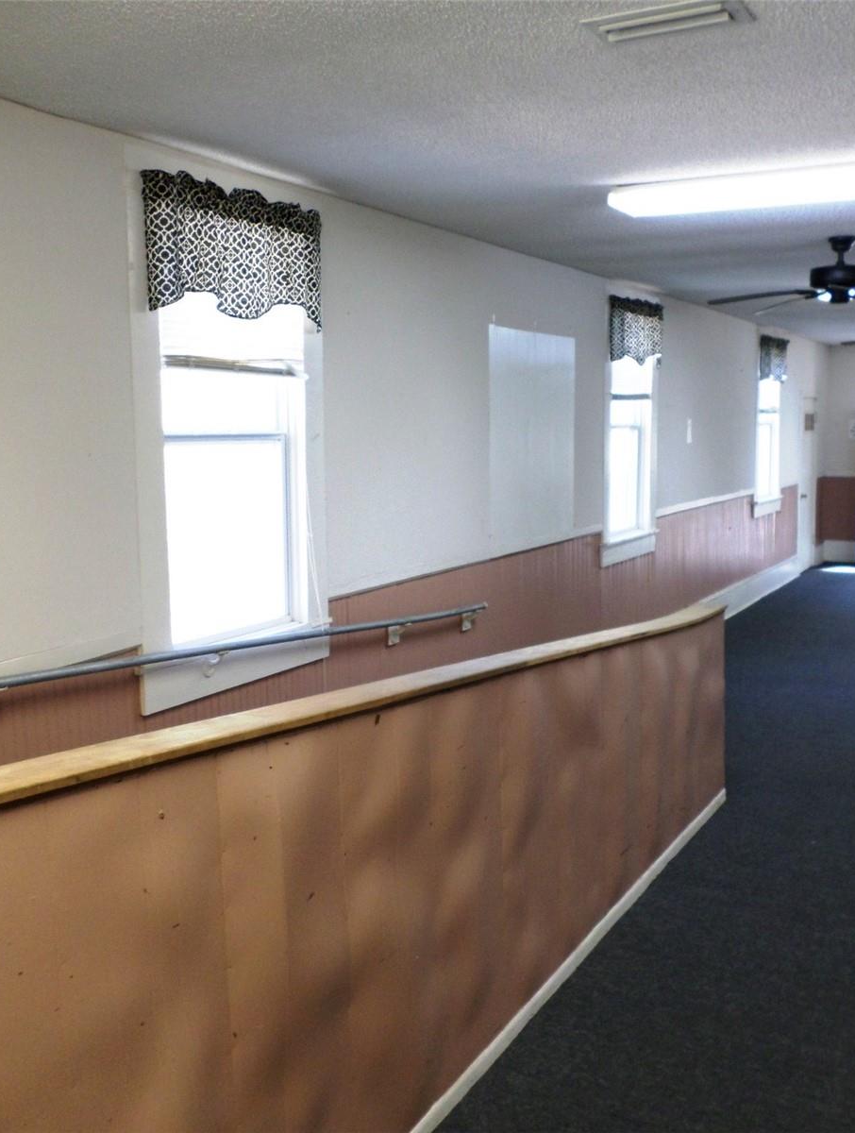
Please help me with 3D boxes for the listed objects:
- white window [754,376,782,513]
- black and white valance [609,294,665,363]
[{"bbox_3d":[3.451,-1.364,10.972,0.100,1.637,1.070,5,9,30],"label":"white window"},{"bbox_3d":[1.369,-1.538,7.254,0.080,0.400,0.980,5,9,30],"label":"black and white valance"}]

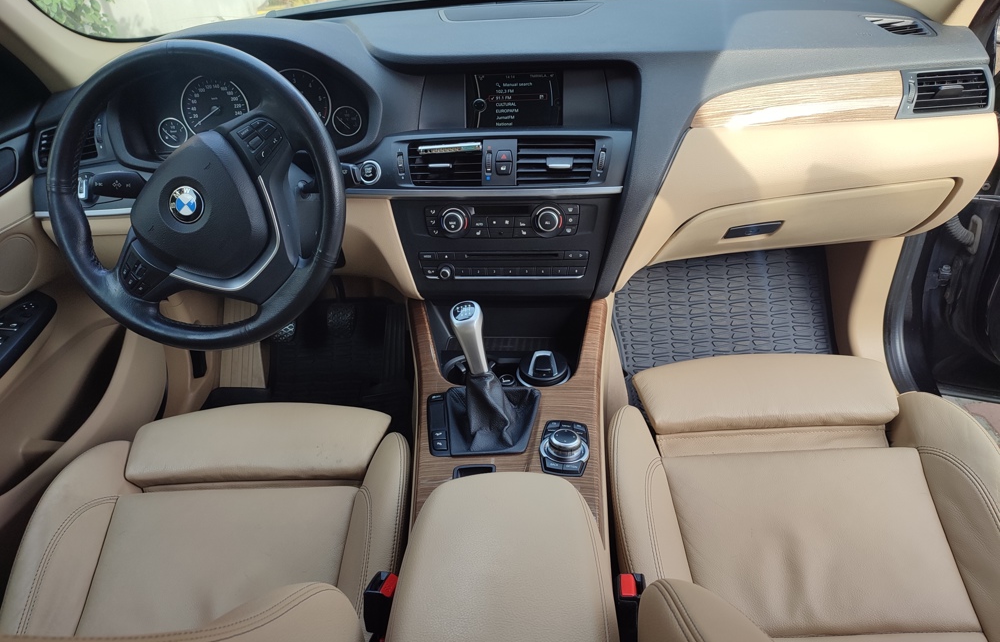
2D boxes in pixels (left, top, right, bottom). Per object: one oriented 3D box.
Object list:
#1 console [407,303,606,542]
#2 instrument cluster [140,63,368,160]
[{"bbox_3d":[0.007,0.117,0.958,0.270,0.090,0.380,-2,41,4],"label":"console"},{"bbox_3d":[-0.368,-0.317,1.091,0.340,0.140,0.060,-2,16,4],"label":"instrument cluster"}]

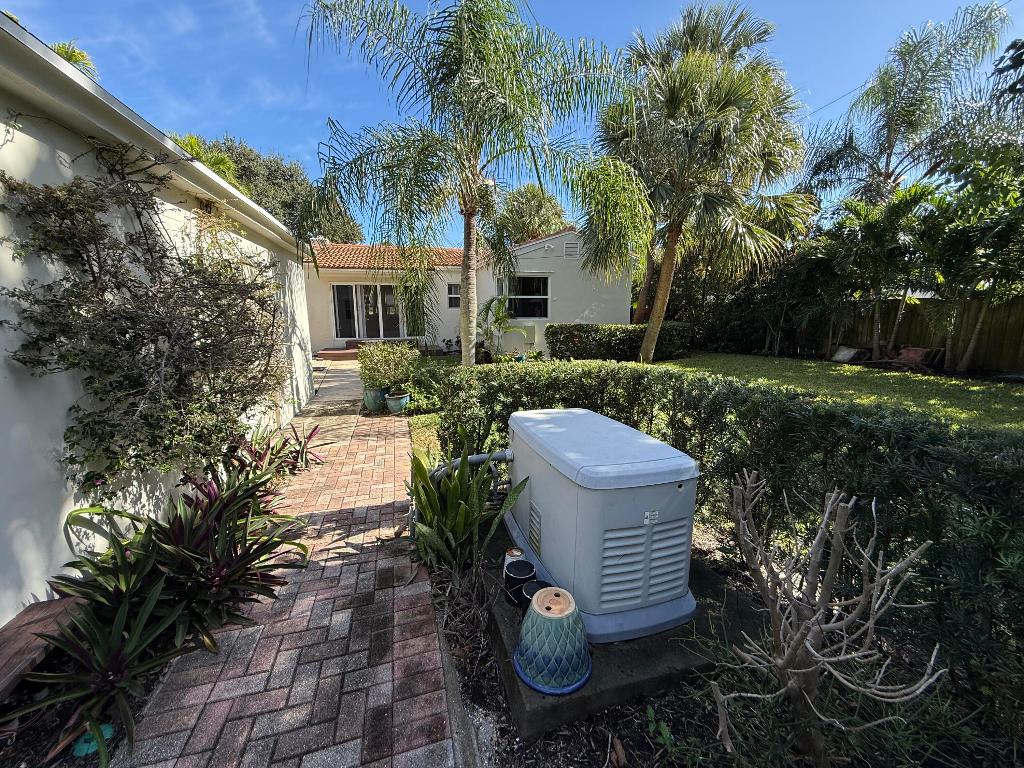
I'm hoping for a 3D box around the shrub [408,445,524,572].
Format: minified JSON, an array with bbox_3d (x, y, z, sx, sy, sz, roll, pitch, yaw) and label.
[{"bbox_3d":[-0.278,0.692,2.476,0.670,0.740,0.580,-3,10,-15],"label":"shrub"}]

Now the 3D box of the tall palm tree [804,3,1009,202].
[{"bbox_3d":[13.758,-6.412,14.634,5.800,10.600,5.600,8,13,41],"label":"tall palm tree"}]

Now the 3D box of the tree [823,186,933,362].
[{"bbox_3d":[11.580,-3.308,12.834,2.600,5.100,2.600,8,13,41],"label":"tree"}]

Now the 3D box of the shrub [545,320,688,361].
[{"bbox_3d":[3.804,-1.499,14.347,5.550,1.160,1.000,-3,10,-15],"label":"shrub"}]

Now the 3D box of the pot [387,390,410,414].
[{"bbox_3d":[-1.786,0.290,6.476,0.370,0.290,0.370,-3,10,-15],"label":"pot"}]

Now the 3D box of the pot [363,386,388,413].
[{"bbox_3d":[-2.162,0.228,6.630,0.410,0.370,0.410,-3,10,-15],"label":"pot"}]

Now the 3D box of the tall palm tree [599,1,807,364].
[{"bbox_3d":[5.312,-5.279,11.882,5.200,9.400,5.000,4,10,23],"label":"tall palm tree"}]

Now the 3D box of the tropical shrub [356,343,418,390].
[{"bbox_3d":[-1.996,-0.292,6.636,0.960,0.730,0.850,-3,10,-15],"label":"tropical shrub"}]

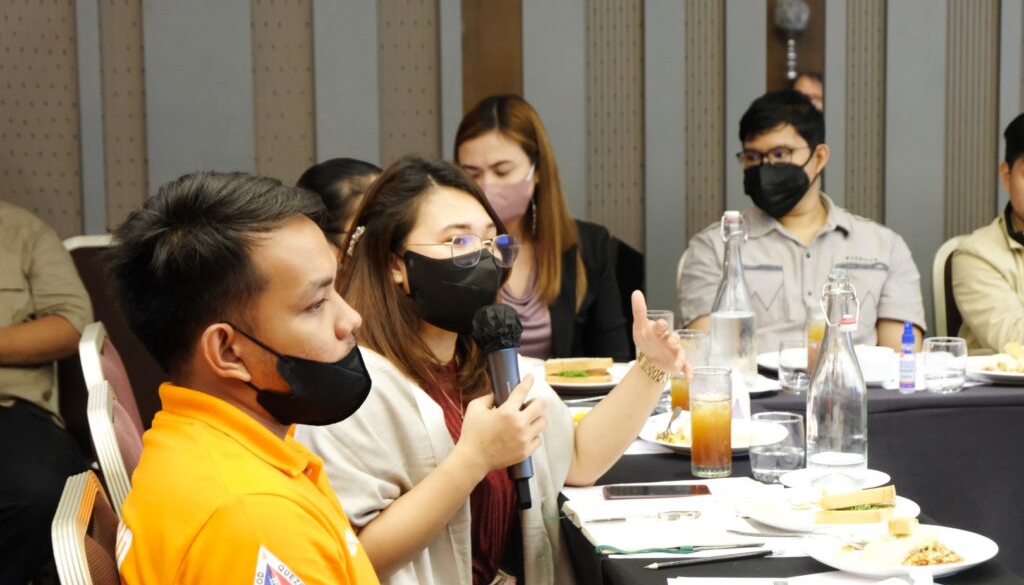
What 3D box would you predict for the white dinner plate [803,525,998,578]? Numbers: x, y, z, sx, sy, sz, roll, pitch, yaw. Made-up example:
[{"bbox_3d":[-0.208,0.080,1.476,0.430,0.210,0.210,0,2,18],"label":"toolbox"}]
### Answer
[{"bbox_3d":[0.480,0.329,2.639,0.245,0.025,0.245,0,7,6],"label":"white dinner plate"}]

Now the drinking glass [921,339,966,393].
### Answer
[{"bbox_3d":[0.775,0.131,3.819,0.076,0.090,0.076,-1,7,0],"label":"drinking glass"}]

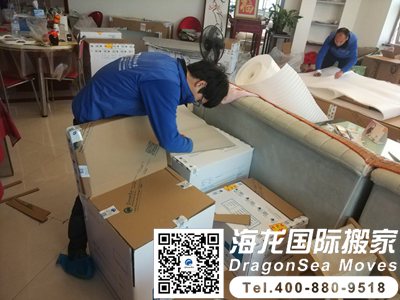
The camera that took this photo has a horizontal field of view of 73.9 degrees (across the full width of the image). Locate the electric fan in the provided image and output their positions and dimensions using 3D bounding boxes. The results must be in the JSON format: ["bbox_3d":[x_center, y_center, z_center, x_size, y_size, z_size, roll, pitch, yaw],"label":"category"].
[{"bbox_3d":[0.161,-0.868,3.205,0.400,1.146,0.420,-16,34,-33],"label":"electric fan"}]

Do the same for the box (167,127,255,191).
[{"bbox_3d":[-0.010,0.177,1.892,0.525,0.492,0.470,-17,35,-35],"label":"box"}]

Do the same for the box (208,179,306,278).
[{"bbox_3d":[0.284,0.437,1.563,0.416,0.276,0.465,-16,33,-30],"label":"box"}]

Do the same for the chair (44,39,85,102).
[{"bbox_3d":[-1.660,-0.920,3.334,0.480,0.860,0.440,2,28,-4],"label":"chair"}]

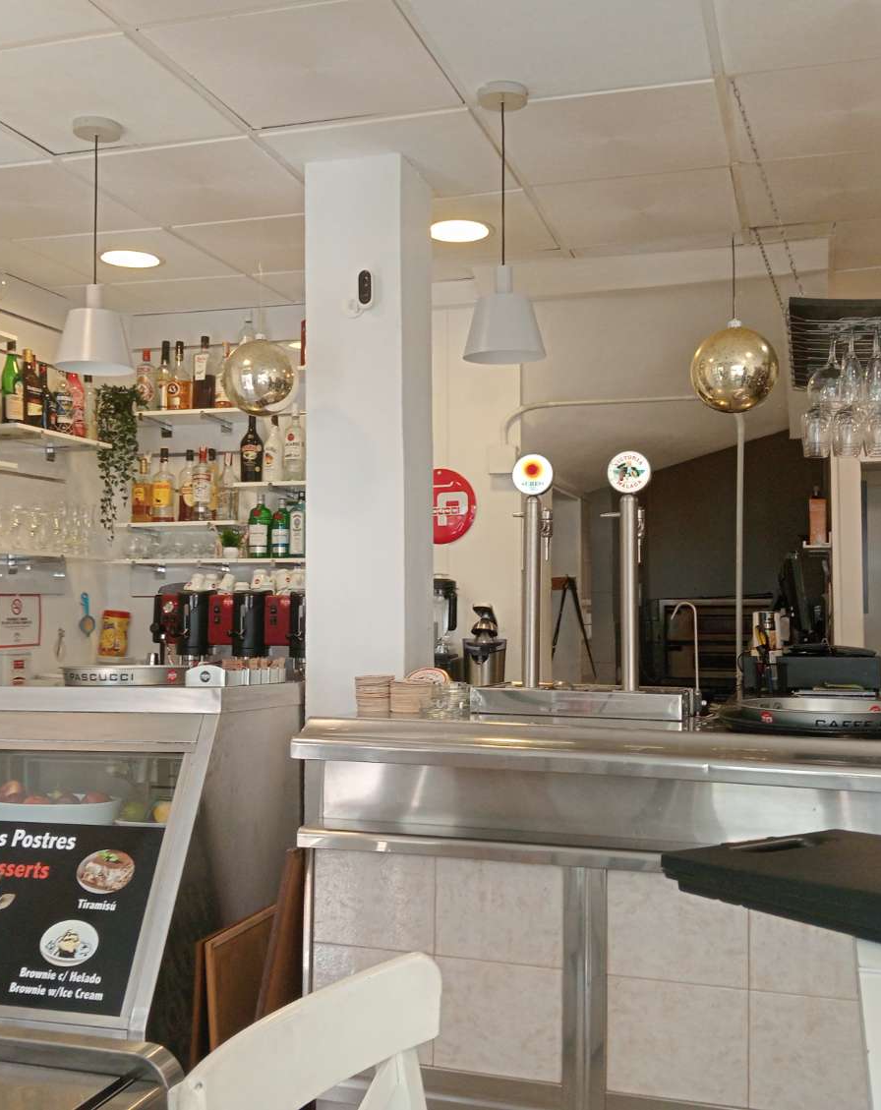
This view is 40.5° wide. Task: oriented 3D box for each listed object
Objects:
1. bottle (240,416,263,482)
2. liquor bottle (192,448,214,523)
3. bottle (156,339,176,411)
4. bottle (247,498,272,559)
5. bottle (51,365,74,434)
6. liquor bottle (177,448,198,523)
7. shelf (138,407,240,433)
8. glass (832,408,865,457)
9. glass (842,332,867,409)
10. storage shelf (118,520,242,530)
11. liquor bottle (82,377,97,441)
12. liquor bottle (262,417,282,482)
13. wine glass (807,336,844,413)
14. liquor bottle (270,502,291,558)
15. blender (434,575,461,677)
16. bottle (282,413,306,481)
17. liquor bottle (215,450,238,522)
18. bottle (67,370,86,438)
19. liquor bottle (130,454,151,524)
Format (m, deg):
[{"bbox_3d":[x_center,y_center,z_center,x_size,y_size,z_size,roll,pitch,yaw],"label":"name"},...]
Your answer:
[{"bbox_3d":[-0.750,-0.437,4.750,0.087,0.296,0.087,0,-2,0],"label":"bottle"},{"bbox_3d":[-0.968,-0.277,4.858,0.078,0.300,0.078,0,-2,-3],"label":"liquor bottle"},{"bbox_3d":[-1.141,-0.732,4.962,0.076,0.310,0.076,0,-2,-13],"label":"bottle"},{"bbox_3d":[-0.723,-0.114,4.775,0.093,0.262,0.093,0,-2,5],"label":"bottle"},{"bbox_3d":[-1.440,-0.579,4.548,0.074,0.275,0.074,1,-2,-18],"label":"bottle"},{"bbox_3d":[-1.034,-0.279,4.913,0.084,0.307,0.084,0,-2,-12],"label":"liquor bottle"},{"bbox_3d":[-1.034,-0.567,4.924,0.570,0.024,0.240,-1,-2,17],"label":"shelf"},{"bbox_3d":[1.272,-0.410,3.728,0.105,0.210,0.105,0,-2,17],"label":"glass"},{"bbox_3d":[0.989,-0.451,2.851,0.065,0.204,0.065,-1,-2,17],"label":"glass"},{"bbox_3d":[-1.029,-0.117,4.906,0.570,0.020,0.240,-1,-2,17],"label":"storage shelf"},{"bbox_3d":[-1.372,-0.568,4.685,0.058,0.262,0.058,-1,-2,17],"label":"liquor bottle"},{"bbox_3d":[-0.670,-0.420,4.793,0.080,0.280,0.080,0,-2,0],"label":"liquor bottle"},{"bbox_3d":[0.974,-0.454,2.965,0.112,0.203,0.112,-1,-2,17],"label":"wine glass"},{"bbox_3d":[-0.628,-0.101,4.698,0.078,0.229,0.078,0,-2,0],"label":"liquor bottle"},{"bbox_3d":[-0.013,0.278,4.375,0.190,0.395,0.200,0,-2,17],"label":"blender"},{"bbox_3d":[-0.581,-0.438,4.744,0.086,0.305,0.086,0,-2,2],"label":"bottle"},{"bbox_3d":[-0.854,-0.275,4.806,0.083,0.286,0.083,0,-2,0],"label":"liquor bottle"},{"bbox_3d":[-1.419,-0.589,4.647,0.085,0.275,0.085,2,-3,-33],"label":"bottle"},{"bbox_3d":[-1.237,-0.269,4.964,0.083,0.291,0.075,-1,-2,17],"label":"liquor bottle"}]

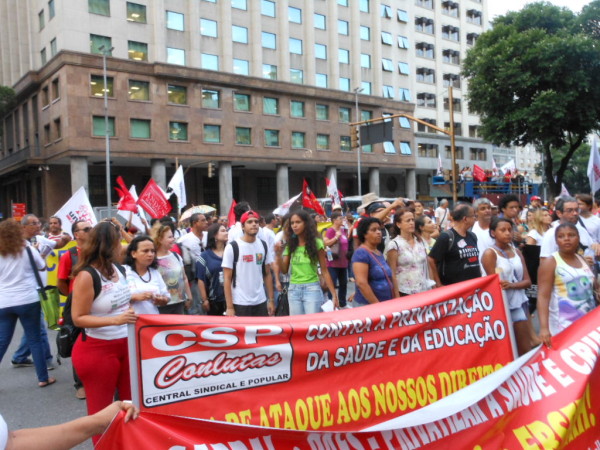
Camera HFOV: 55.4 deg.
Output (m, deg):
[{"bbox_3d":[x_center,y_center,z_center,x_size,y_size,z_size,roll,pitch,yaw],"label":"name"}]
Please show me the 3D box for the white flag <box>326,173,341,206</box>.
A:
[{"bbox_3d":[1.083,-1.148,18.500,0.480,1.100,0.350,-2,1,-18],"label":"white flag"}]

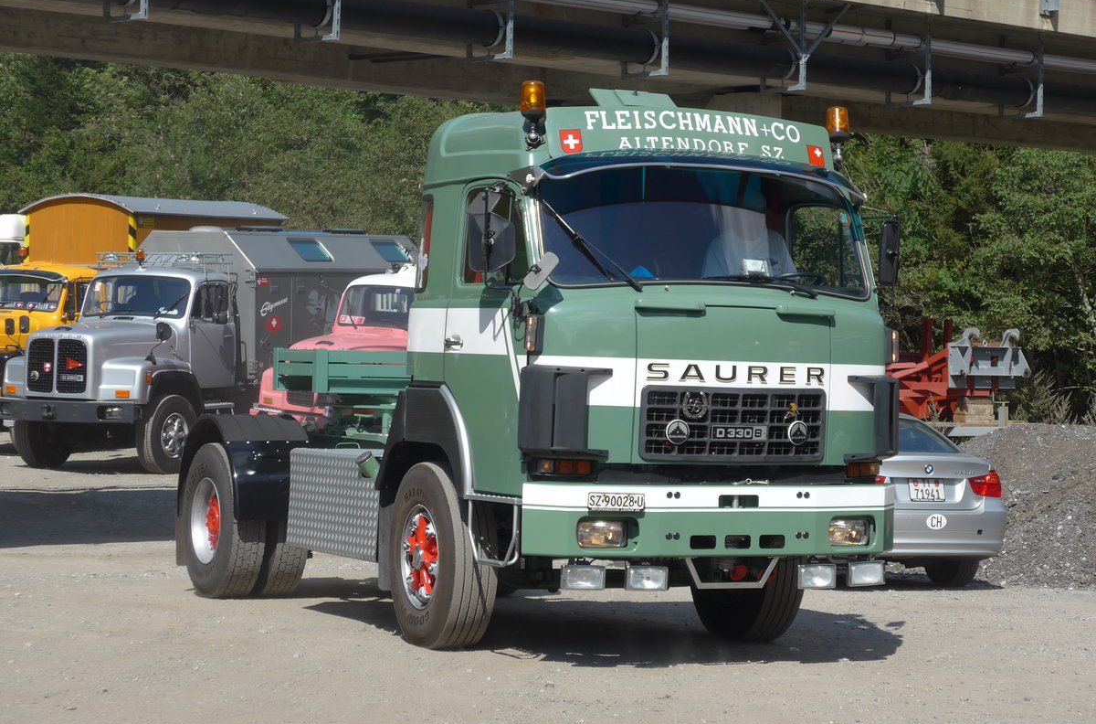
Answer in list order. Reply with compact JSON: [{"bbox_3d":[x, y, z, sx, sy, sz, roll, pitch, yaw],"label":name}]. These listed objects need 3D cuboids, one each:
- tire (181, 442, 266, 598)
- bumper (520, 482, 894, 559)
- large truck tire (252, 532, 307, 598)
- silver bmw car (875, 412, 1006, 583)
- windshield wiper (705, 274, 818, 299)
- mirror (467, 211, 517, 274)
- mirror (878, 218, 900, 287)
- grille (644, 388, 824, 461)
[{"bbox_3d":[-2.221,1.087,19.483,0.290,1.040,1.050,1,-1,-26],"label":"tire"},{"bbox_3d":[0.952,0.837,15.140,2.270,0.385,0.300,1,-1,-26],"label":"bumper"},{"bbox_3d":[-1.935,1.095,19.623,0.290,1.040,1.050,1,-1,-26],"label":"large truck tire"},{"bbox_3d":[2.060,1.075,23.800,1.820,1.420,4.530,1,0,-23],"label":"silver bmw car"},{"bbox_3d":[1.139,-0.409,15.223,0.730,0.110,0.090,1,-1,-26],"label":"windshield wiper"},{"bbox_3d":[-0.296,-0.630,14.998,0.265,0.325,0.100,1,0,7],"label":"mirror"},{"bbox_3d":[1.920,-0.610,16.059,0.070,0.360,0.180,1,-1,39],"label":"mirror"},{"bbox_3d":[0.992,0.330,15.085,1.125,0.385,0.090,1,-1,-26],"label":"grille"}]

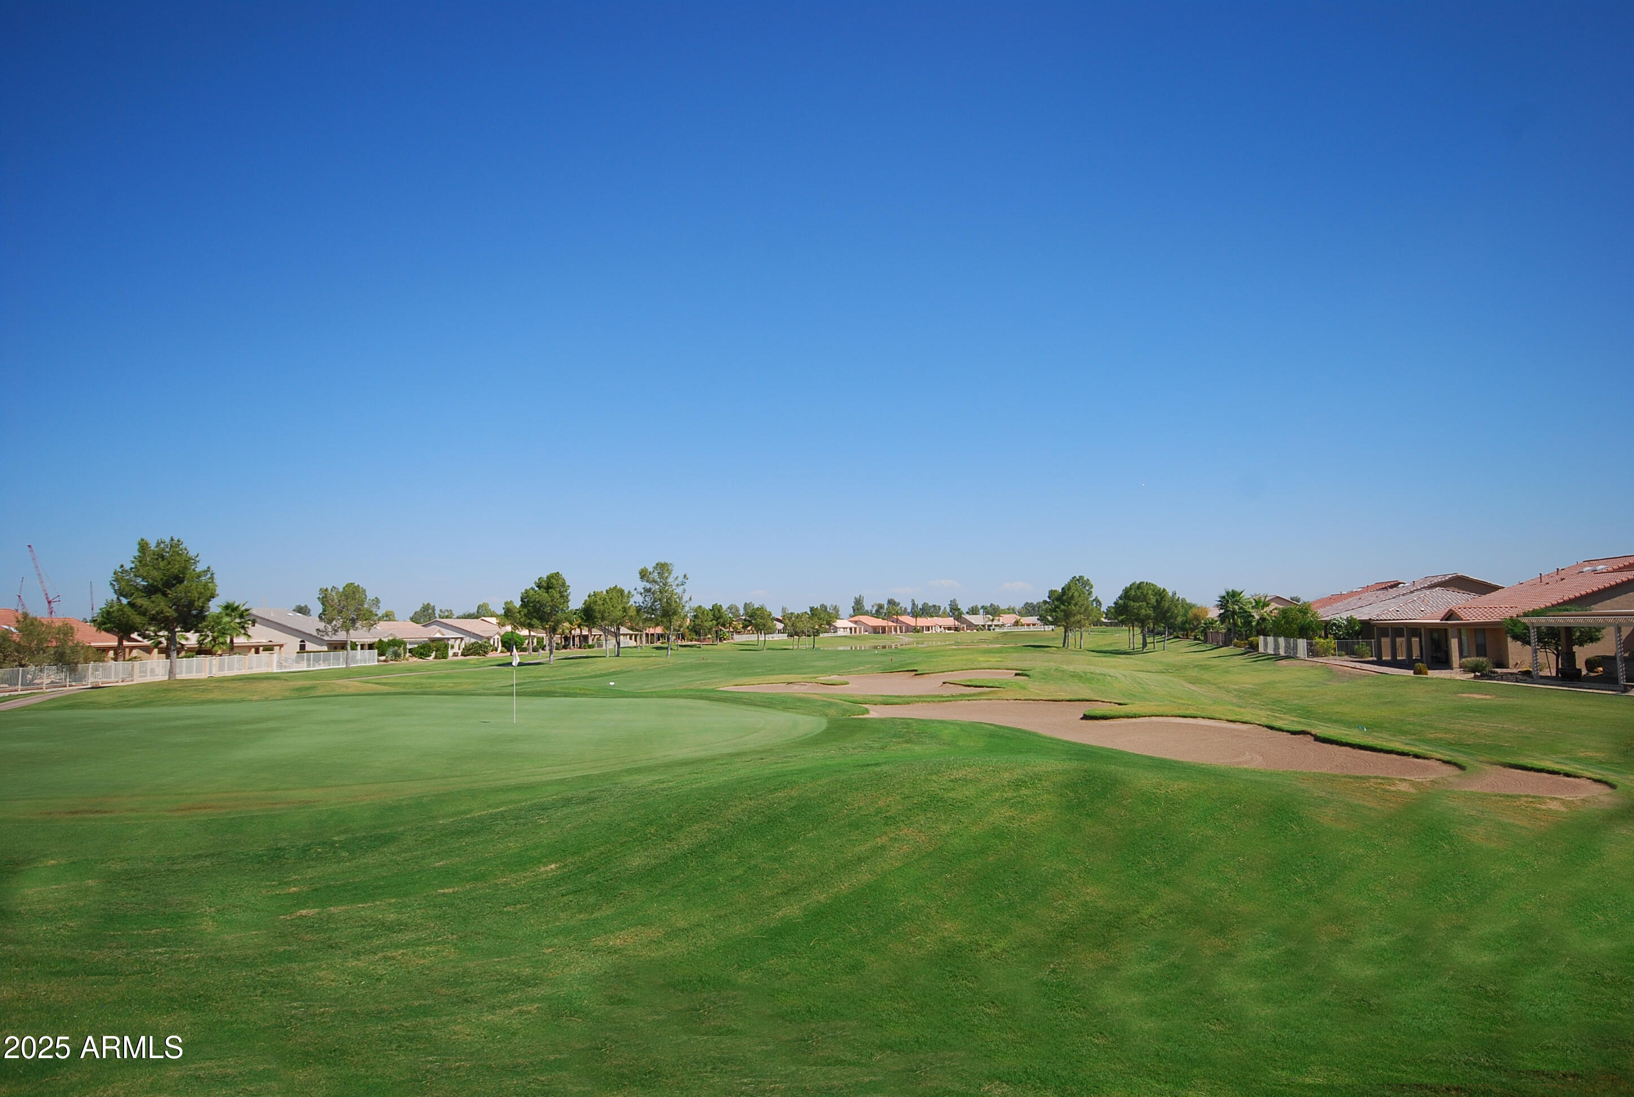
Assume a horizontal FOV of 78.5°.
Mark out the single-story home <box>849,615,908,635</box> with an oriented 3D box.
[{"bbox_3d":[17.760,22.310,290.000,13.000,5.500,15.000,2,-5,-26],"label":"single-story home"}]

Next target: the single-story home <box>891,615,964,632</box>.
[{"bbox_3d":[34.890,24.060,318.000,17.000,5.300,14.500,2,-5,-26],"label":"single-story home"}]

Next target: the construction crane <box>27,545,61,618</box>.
[{"bbox_3d":[-772.520,35.730,1000.000,28.000,78.000,9.000,2,-5,-30],"label":"construction crane"}]

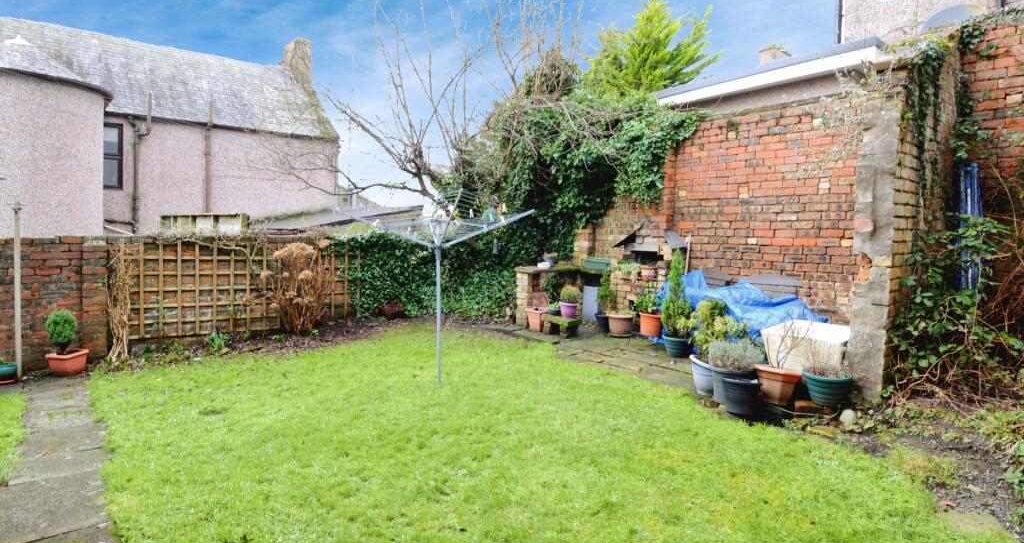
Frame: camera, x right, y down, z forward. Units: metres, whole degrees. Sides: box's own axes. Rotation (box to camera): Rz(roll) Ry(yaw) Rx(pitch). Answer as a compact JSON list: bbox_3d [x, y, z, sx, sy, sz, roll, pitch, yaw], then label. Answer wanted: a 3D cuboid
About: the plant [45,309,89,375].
[{"bbox_3d":[-5.050,0.787,5.793,0.320,0.700,0.310,1,3,-14],"label":"plant"}]

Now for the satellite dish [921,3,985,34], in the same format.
[{"bbox_3d":[5.868,-3.217,6.800,0.720,0.700,0.220,5,4,44],"label":"satellite dish"}]

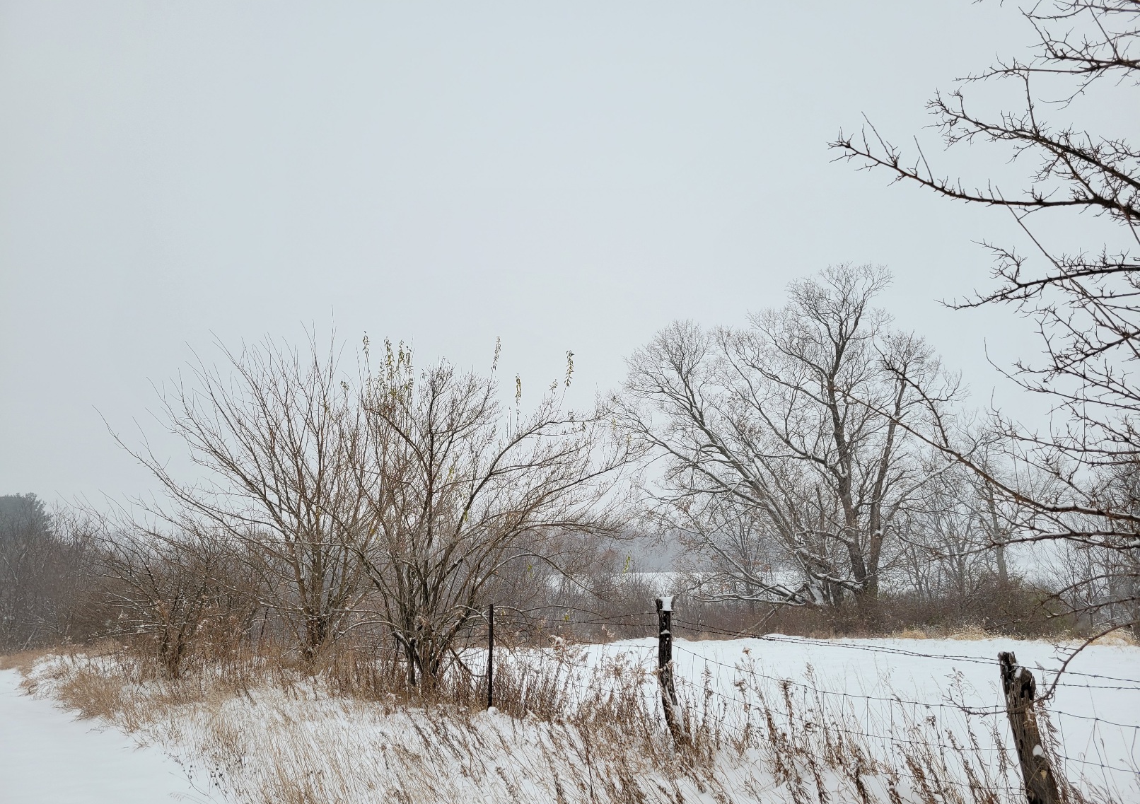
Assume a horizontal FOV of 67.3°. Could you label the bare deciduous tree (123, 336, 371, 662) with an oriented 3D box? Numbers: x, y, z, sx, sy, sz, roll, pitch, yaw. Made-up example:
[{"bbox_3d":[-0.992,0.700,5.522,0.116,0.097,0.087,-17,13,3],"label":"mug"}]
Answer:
[{"bbox_3d":[-5.596,1.572,14.802,4.360,5.760,4.010,0,-10,0],"label":"bare deciduous tree"}]

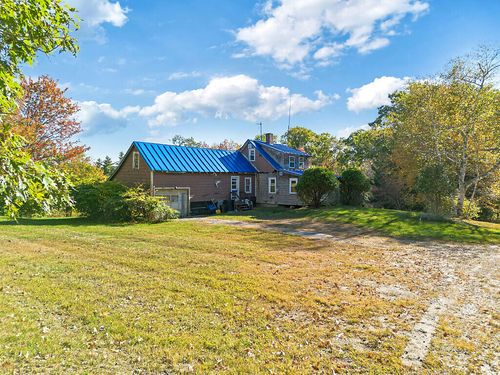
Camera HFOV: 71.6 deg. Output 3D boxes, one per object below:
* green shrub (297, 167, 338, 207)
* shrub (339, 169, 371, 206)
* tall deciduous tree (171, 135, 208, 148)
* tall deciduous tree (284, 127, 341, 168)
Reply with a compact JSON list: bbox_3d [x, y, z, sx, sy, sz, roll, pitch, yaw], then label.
[{"bbox_3d":[5.840,0.000,30.000,3.600,3.600,3.600,0,0,0],"label":"green shrub"},{"bbox_3d":[10.010,-0.020,33.200,3.100,3.650,3.100,0,0,0],"label":"shrub"},{"bbox_3d":[-9.770,-3.400,56.000,6.800,10.200,6.800,0,0,0],"label":"tall deciduous tree"},{"bbox_3d":[9.190,-3.600,51.000,8.300,10.700,8.300,0,0,0],"label":"tall deciduous tree"}]

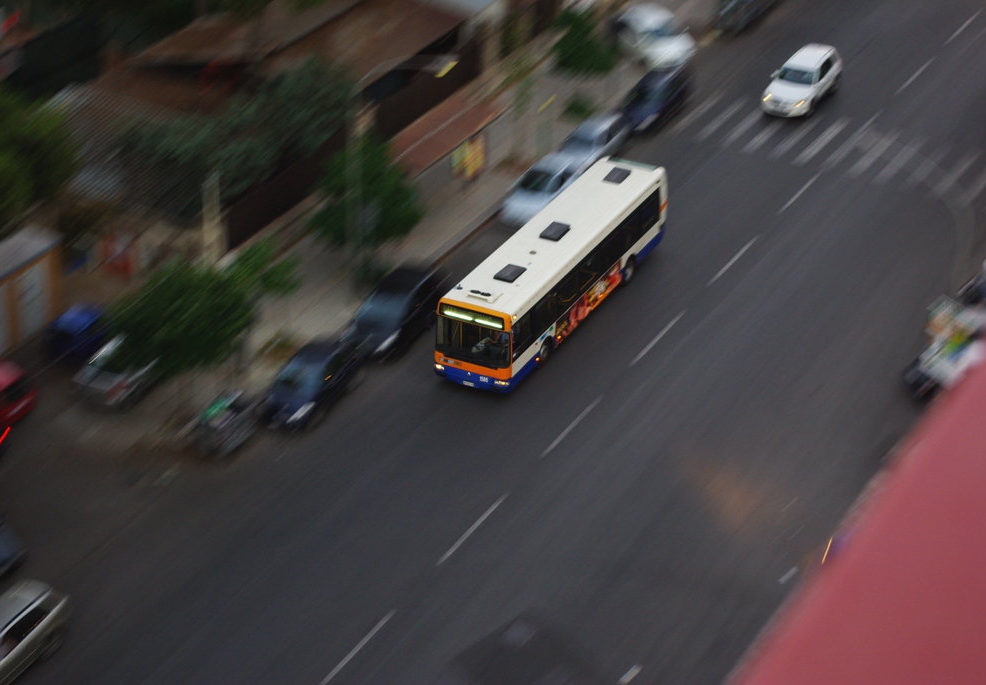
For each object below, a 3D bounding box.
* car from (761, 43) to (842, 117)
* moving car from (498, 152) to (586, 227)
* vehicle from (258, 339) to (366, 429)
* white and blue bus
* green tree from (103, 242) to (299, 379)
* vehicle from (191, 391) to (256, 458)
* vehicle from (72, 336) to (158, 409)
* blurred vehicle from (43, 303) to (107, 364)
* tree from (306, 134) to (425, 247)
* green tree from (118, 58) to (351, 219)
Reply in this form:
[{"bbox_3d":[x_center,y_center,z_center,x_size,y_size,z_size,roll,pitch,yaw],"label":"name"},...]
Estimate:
[{"bbox_3d":[11.931,-10.205,90.123,1.800,1.680,4.450,14,32,24],"label":"car"},{"bbox_3d":[1.787,-5.238,80.188,1.640,1.470,3.600,16,32,23],"label":"moving car"},{"bbox_3d":[-5.296,1.081,68.547,1.690,1.460,3.850,16,32,23],"label":"vehicle"},{"bbox_3d":[2.130,-2.324,74.430,2.480,2.970,11.900,14,32,24],"label":"white and blue bus"},{"bbox_3d":[-8.594,-0.686,69.291,4.800,3.800,4.800,0,29,0],"label":"green tree"},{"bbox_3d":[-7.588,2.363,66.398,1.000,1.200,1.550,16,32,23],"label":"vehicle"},{"bbox_3d":[-10.570,0.474,69.345,1.670,1.430,3.850,16,32,23],"label":"vehicle"},{"bbox_3d":[-12.000,-0.517,71.013,1.500,1.440,3.400,16,32,23],"label":"blurred vehicle"},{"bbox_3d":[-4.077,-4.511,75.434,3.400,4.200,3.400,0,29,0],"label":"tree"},{"bbox_3d":[-8.565,-6.439,78.214,5.800,4.900,8.200,16,32,23],"label":"green tree"}]

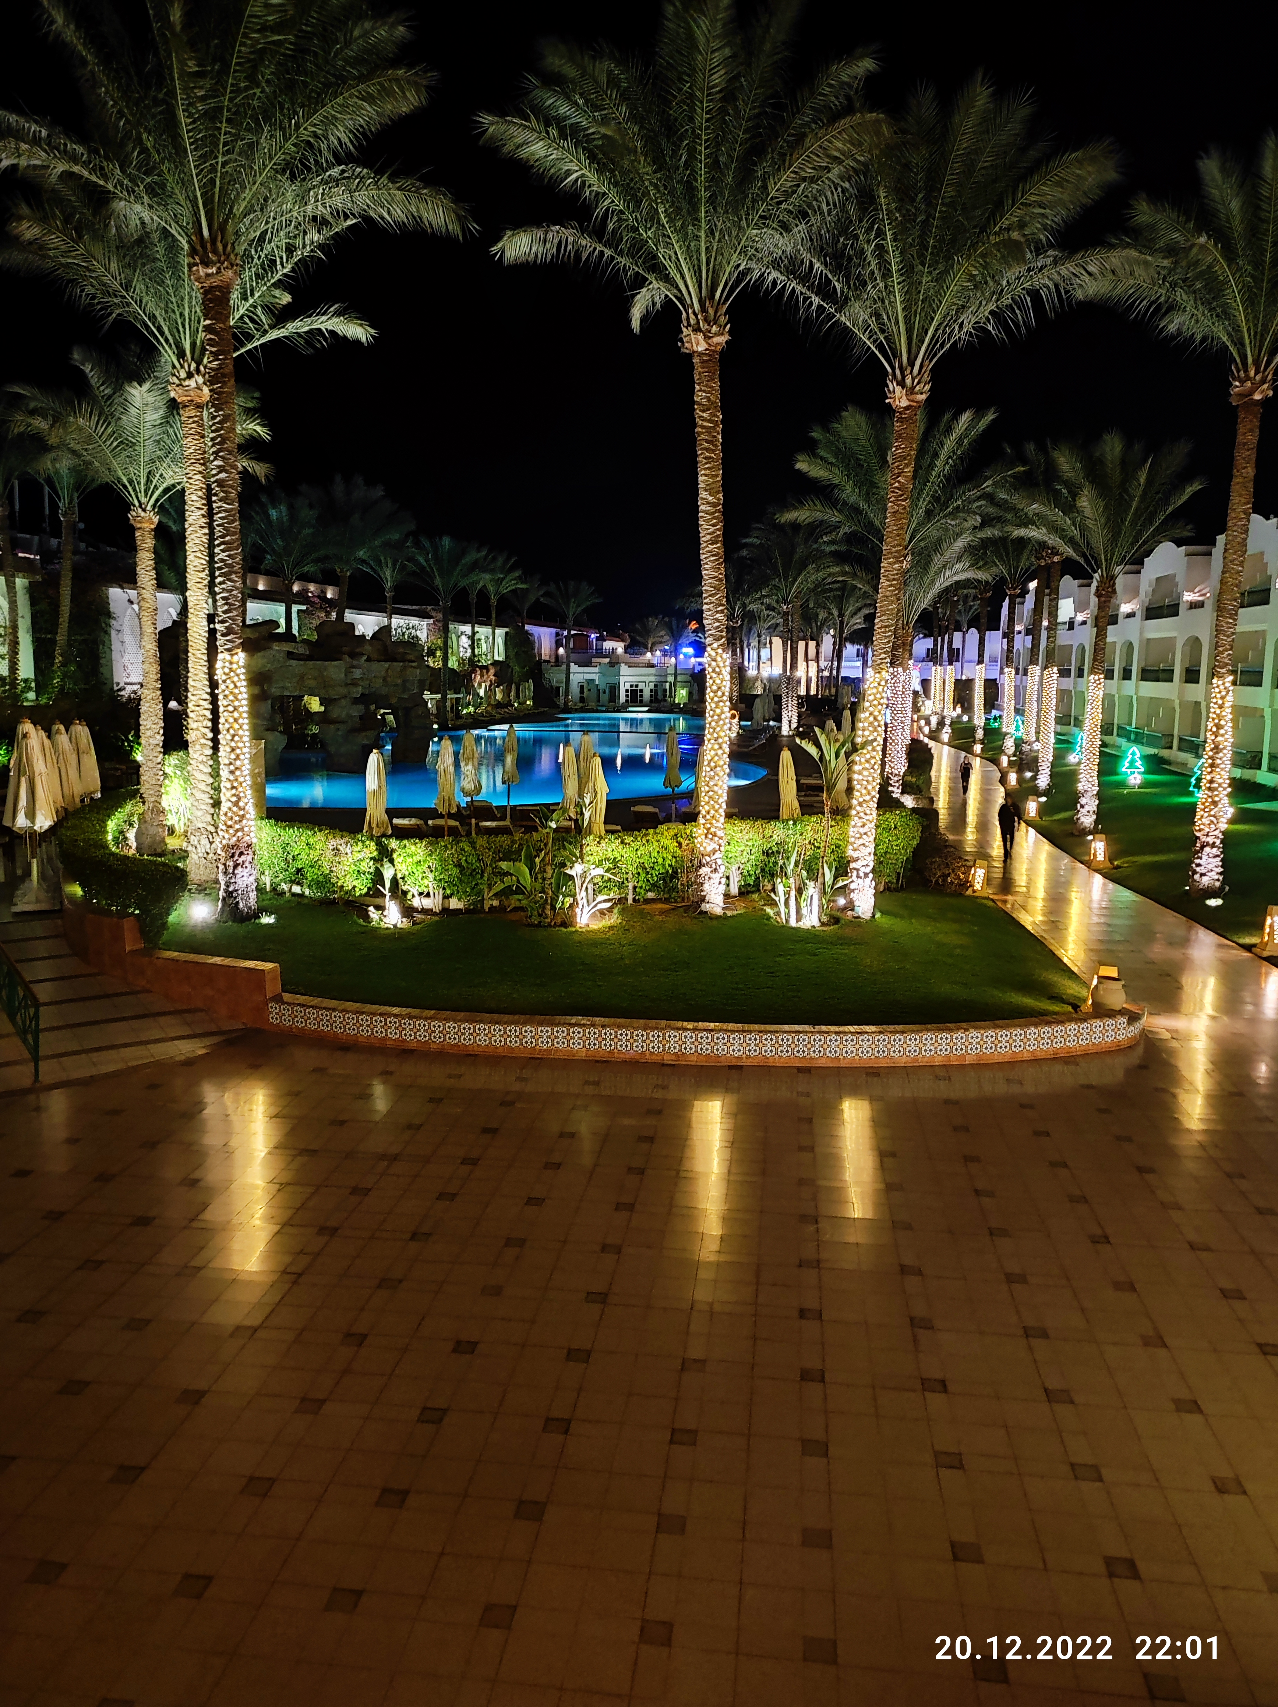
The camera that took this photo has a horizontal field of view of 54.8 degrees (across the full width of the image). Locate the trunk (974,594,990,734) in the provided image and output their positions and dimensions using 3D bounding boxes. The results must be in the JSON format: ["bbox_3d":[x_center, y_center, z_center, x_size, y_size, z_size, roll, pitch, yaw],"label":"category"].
[{"bbox_3d":[22.900,-12.432,82.335,0.580,10.130,0.580,3,9,15],"label":"trunk"}]

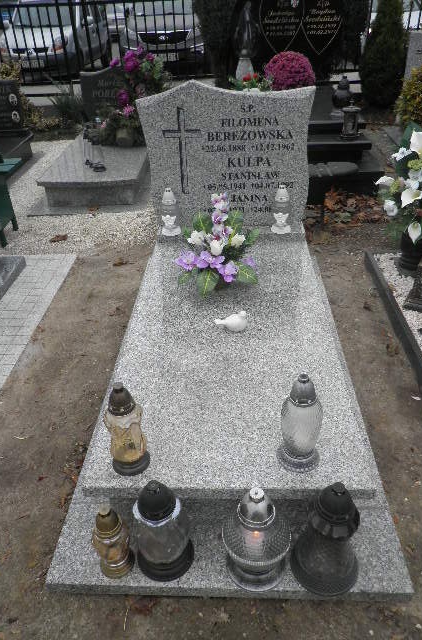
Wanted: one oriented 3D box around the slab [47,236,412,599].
[{"bbox_3d":[0.080,0.130,2.150,0.986,0.161,2.013,0,34,3],"label":"slab"}]

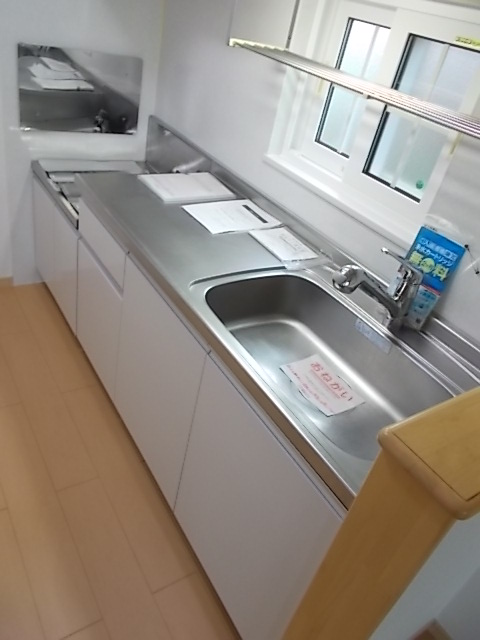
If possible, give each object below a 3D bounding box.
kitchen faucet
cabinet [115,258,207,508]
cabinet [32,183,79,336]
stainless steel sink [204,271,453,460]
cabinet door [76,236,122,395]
[{"bbox_3d":[0.363,-0.077,1.219,0.235,0.182,0.060,2,35,-17],"label":"kitchen faucet"},{"bbox_3d":[-0.271,0.201,1.496,0.022,0.654,0.510,-11,41,-33],"label":"cabinet"},{"bbox_3d":[-0.640,-0.341,2.329,0.500,0.498,0.656,-11,41,-33],"label":"cabinet"},{"bbox_3d":[0.173,0.141,1.163,0.366,0.186,0.678,-11,41,-33],"label":"stainless steel sink"},{"bbox_3d":[-0.542,0.006,1.850,0.022,0.487,0.448,-12,41,-33],"label":"cabinet door"}]

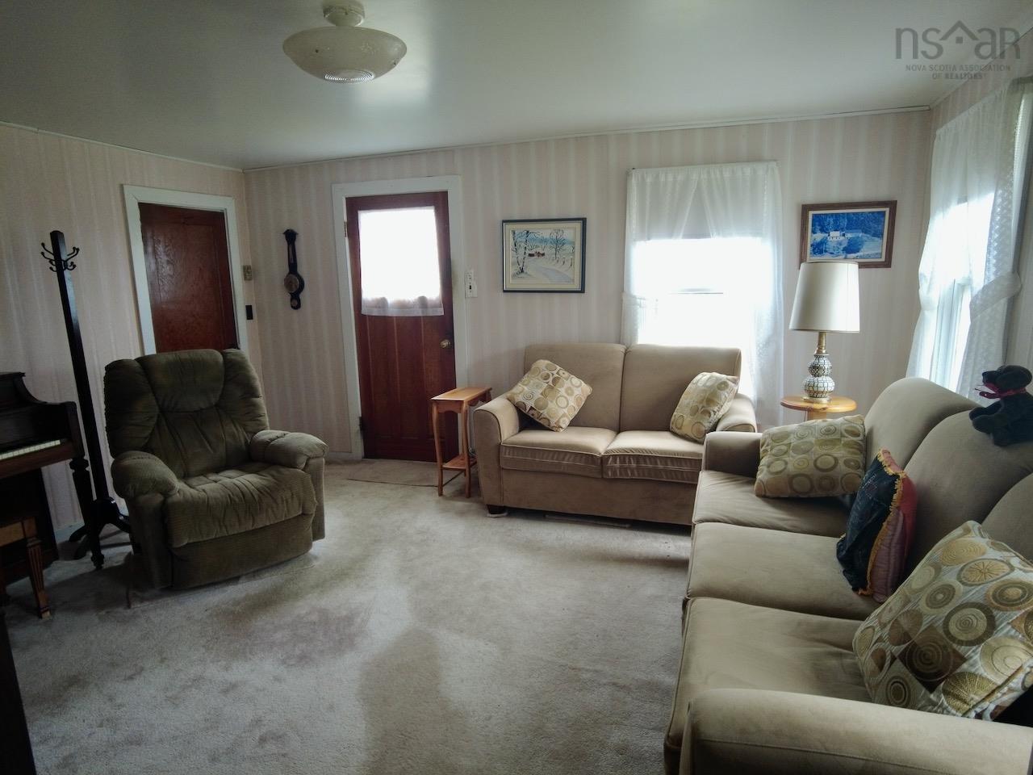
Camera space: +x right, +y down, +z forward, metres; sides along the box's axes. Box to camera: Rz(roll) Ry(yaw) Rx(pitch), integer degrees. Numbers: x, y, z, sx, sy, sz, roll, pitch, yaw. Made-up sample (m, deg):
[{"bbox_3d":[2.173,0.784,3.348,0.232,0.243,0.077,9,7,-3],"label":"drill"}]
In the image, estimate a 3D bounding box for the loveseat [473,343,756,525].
[{"bbox_3d":[0.609,0.258,3.669,1.540,0.993,0.803,2,11,16],"label":"loveseat"}]

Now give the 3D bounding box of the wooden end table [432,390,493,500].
[{"bbox_3d":[-0.366,0.368,4.049,0.238,0.664,0.402,2,11,16],"label":"wooden end table"}]

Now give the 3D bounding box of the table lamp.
[{"bbox_3d":[1.735,-0.297,3.374,0.353,0.807,0.353,3,12,19],"label":"table lamp"}]

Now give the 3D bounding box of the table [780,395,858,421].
[{"bbox_3d":[1.753,0.429,3.521,0.402,0.676,0.402,3,12,19],"label":"table"}]

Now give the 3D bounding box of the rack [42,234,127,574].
[{"bbox_3d":[-2.260,0.056,3.136,0.402,1.686,0.402,-8,13,-33],"label":"rack"}]

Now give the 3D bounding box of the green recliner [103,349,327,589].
[{"bbox_3d":[-1.644,0.350,3.277,0.883,1.037,0.905,-10,14,-38],"label":"green recliner"}]

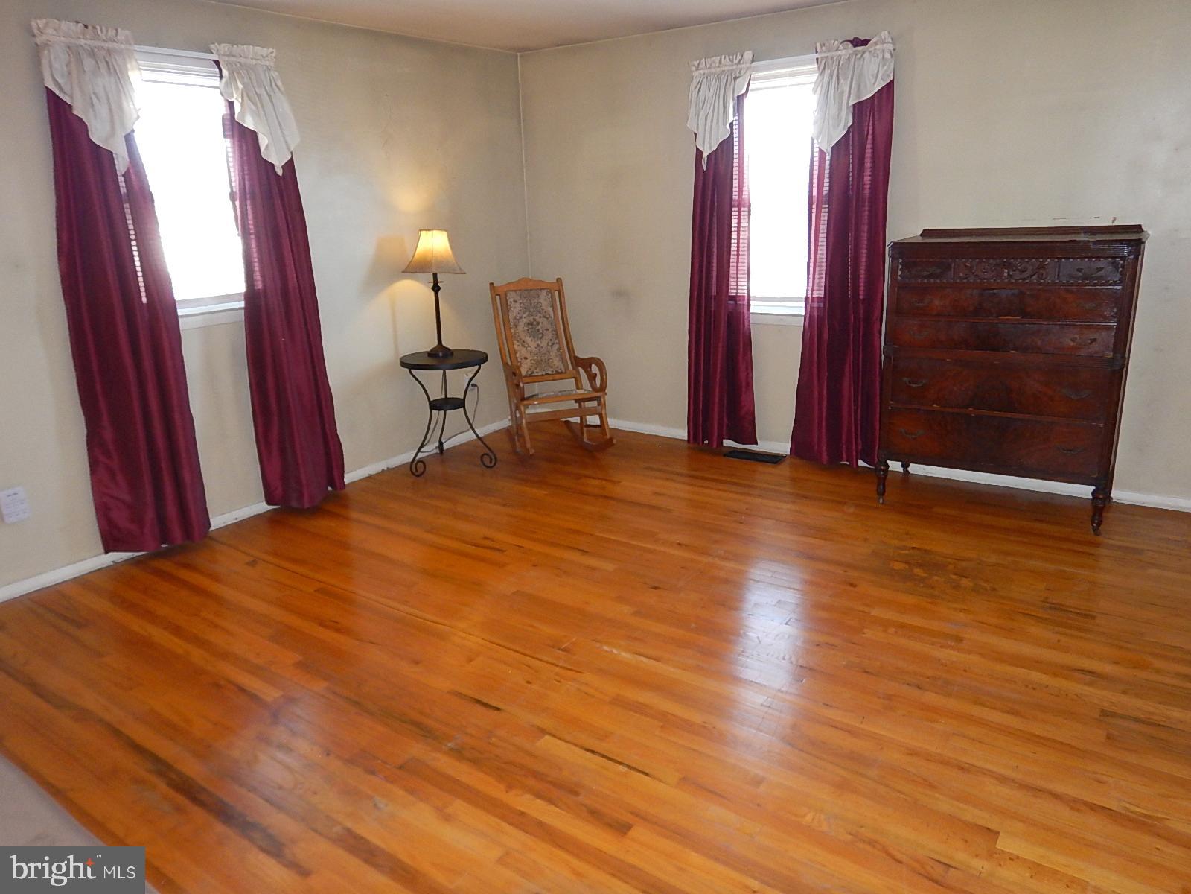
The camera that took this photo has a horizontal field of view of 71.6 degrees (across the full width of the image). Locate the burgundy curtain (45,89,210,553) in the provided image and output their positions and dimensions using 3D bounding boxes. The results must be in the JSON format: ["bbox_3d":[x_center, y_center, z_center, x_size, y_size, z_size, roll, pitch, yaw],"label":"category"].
[{"bbox_3d":[-2.025,-0.593,3.543,0.120,2.170,0.520,9,20,34],"label":"burgundy curtain"}]

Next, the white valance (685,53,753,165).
[{"bbox_3d":[0.691,-1.870,4.635,0.400,0.570,0.090,9,20,34],"label":"white valance"}]

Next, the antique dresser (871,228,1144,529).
[{"bbox_3d":[1.942,-0.353,3.927,1.000,1.310,0.520,9,19,32],"label":"antique dresser"}]

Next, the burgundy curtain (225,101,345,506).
[{"bbox_3d":[-1.578,-0.761,4.147,0.120,2.180,0.460,9,20,34],"label":"burgundy curtain"}]

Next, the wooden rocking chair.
[{"bbox_3d":[-0.303,-0.504,5.192,0.600,1.047,0.750,-9,17,-23],"label":"wooden rocking chair"}]

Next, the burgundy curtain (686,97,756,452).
[{"bbox_3d":[0.746,-1.043,4.853,0.465,2.180,0.120,9,20,34],"label":"burgundy curtain"}]

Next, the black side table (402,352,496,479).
[{"bbox_3d":[-0.887,-0.201,4.913,0.520,0.656,0.520,-2,16,1],"label":"black side table"}]

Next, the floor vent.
[{"bbox_3d":[0.965,0.046,4.995,0.355,0.016,0.145,9,20,34],"label":"floor vent"}]

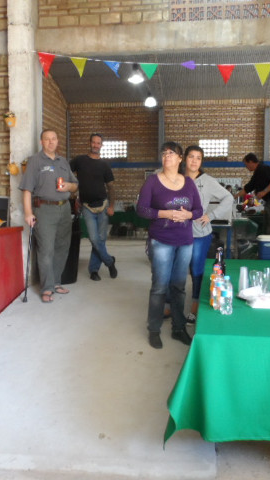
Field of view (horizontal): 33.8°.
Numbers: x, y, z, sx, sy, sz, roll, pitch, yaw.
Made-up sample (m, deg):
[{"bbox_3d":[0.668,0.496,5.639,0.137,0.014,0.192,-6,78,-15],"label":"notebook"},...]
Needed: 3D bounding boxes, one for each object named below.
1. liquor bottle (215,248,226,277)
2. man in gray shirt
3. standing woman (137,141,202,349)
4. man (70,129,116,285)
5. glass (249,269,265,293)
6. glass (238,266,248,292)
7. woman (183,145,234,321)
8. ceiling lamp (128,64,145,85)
[{"bbox_3d":[0.641,0.204,3.348,0.080,0.285,0.080,1,7,11],"label":"liquor bottle"},{"bbox_3d":[-0.894,-0.253,4.585,0.570,1.760,0.360,-3,7,-26],"label":"man in gray shirt"},{"bbox_3d":[0.281,0.034,3.611,0.500,1.650,0.380,-1,6,-8],"label":"standing woman"},{"bbox_3d":[-0.518,-0.387,5.369,0.580,1.760,0.420,-1,7,-7],"label":"man"},{"bbox_3d":[0.857,0.295,3.137,0.090,0.152,0.090,2,7,15],"label":"glass"},{"bbox_3d":[0.767,0.294,3.155,0.072,0.178,0.072,0,6,0],"label":"glass"},{"bbox_3d":[0.589,-0.056,4.051,0.580,1.590,0.360,1,6,8],"label":"woman"},{"bbox_3d":[0.037,-4.103,11.000,0.400,0.460,0.400,0,6,0],"label":"ceiling lamp"}]

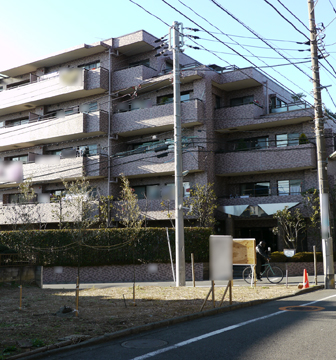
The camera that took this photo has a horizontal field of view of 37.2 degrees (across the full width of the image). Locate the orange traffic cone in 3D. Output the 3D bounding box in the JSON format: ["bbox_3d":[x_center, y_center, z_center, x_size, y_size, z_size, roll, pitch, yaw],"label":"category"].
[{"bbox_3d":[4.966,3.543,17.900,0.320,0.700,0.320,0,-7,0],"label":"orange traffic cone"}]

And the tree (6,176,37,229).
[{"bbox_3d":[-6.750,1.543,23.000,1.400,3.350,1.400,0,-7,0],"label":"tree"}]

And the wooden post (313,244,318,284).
[{"bbox_3d":[5.638,3.250,19.066,0.100,1.500,0.100,0,-7,0],"label":"wooden post"}]

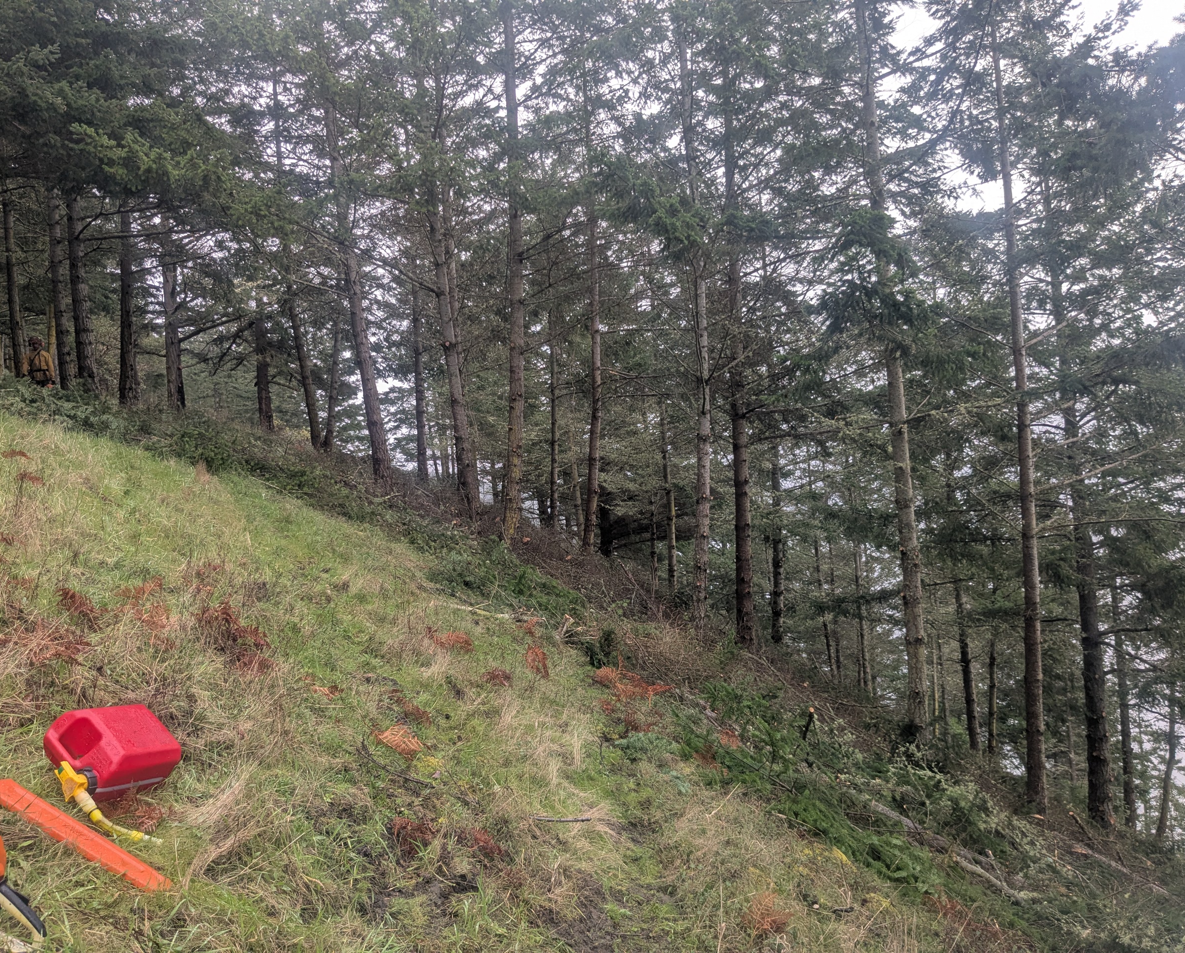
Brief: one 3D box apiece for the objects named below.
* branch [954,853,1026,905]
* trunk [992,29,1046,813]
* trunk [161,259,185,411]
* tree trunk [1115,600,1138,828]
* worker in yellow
[{"bbox_3d":[3.158,3.214,7.900,0.594,0.060,0.060,32,14,20],"label":"branch"},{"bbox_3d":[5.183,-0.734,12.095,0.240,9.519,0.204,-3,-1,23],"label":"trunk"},{"bbox_3d":[-8.897,-2.992,20.976,0.290,3.234,0.290,-3,1,0],"label":"trunk"},{"bbox_3d":[11.555,5.153,21.463,0.220,4.969,0.220,-3,1,0],"label":"tree trunk"},{"bbox_3d":[-11.995,-2.143,21.500,0.620,1.800,0.380,-3,1,-16],"label":"worker in yellow"}]

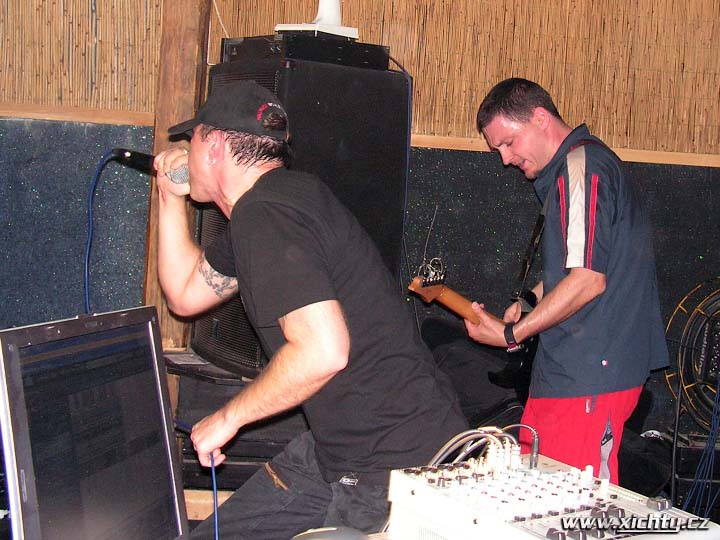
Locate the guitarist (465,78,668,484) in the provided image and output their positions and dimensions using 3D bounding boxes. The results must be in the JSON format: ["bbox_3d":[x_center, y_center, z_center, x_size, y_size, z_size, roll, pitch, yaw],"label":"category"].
[{"bbox_3d":[0.500,0.386,2.395,0.540,1.720,0.550,5,7,6],"label":"guitarist"}]

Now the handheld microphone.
[{"bbox_3d":[-0.439,-0.219,1.980,0.190,0.052,0.052,21,0,20],"label":"handheld microphone"}]

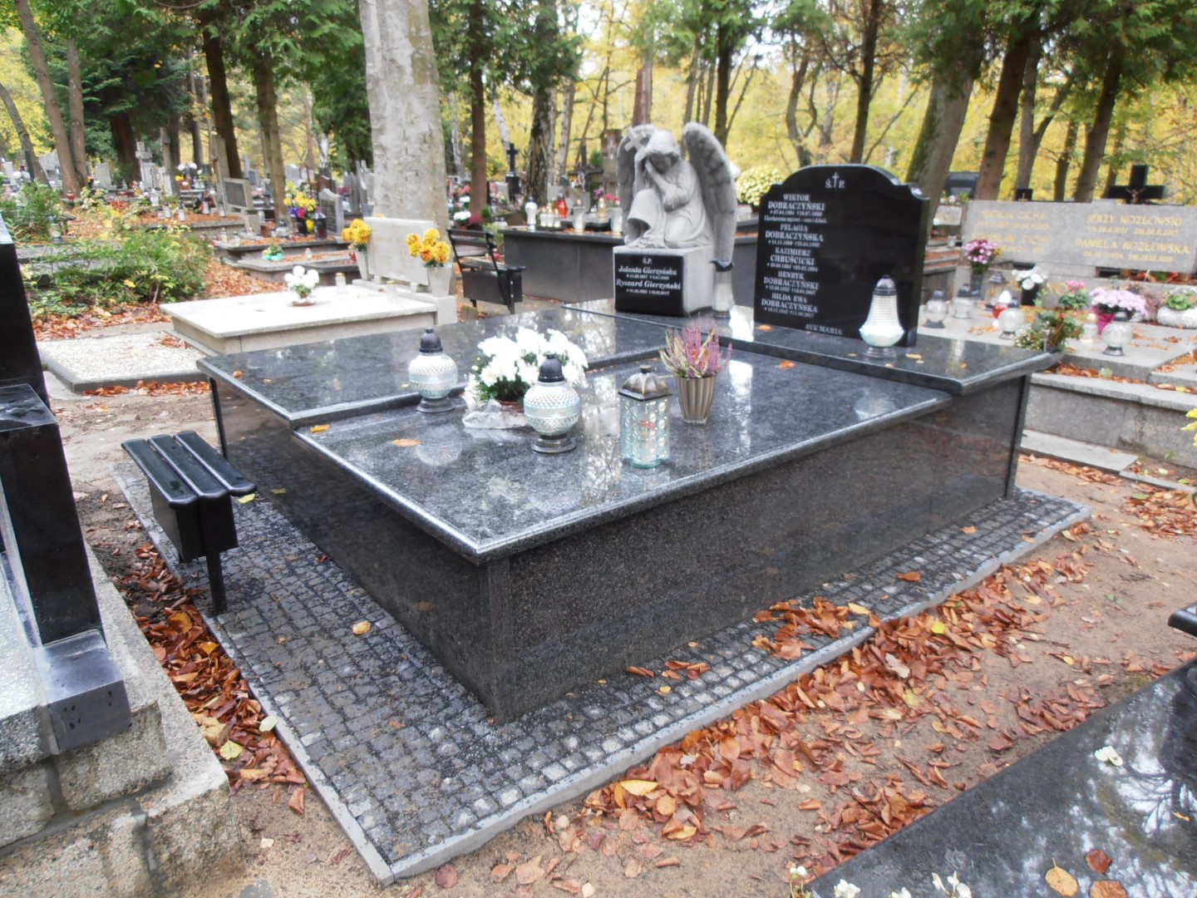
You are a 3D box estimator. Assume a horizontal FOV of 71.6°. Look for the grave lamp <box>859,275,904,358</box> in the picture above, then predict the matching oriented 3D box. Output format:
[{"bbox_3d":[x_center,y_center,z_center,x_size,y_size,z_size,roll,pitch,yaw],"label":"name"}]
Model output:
[{"bbox_3d":[1.194,-0.555,3.460,0.186,0.327,0.186,-14,22,-35],"label":"grave lamp"}]

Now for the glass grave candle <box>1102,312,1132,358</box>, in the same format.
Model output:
[{"bbox_3d":[2.627,-0.584,4.190,0.152,0.218,0.152,-14,22,-35],"label":"glass grave candle"}]

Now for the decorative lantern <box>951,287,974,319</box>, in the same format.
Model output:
[{"bbox_3d":[2.379,-0.960,5.393,0.153,0.205,0.153,-14,22,-35],"label":"decorative lantern"}]

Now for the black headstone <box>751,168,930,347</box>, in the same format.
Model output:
[{"bbox_3d":[1.181,-0.988,4.168,0.064,0.816,1.008,-14,21,-31],"label":"black headstone"}]

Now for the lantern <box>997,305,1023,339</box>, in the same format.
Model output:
[{"bbox_3d":[2.529,-0.794,5.078,0.163,0.233,0.163,-12,21,-28],"label":"lantern"}]

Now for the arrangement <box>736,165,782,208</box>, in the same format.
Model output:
[{"bbox_3d":[1.806,-2.920,9.240,0.563,0.466,0.581,-1,19,0],"label":"arrangement"}]

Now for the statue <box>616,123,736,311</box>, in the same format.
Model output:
[{"bbox_3d":[0.380,-1.286,4.665,0.731,1.008,0.416,11,21,33],"label":"statue"}]

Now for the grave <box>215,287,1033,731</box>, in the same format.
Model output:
[{"bbox_3d":[0.029,-0.154,4.034,2.983,0.625,2.772,-15,23,-35],"label":"grave"}]

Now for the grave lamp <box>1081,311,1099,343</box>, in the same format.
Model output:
[{"bbox_3d":[2.937,-0.726,4.917,0.103,0.185,0.103,-12,21,-28],"label":"grave lamp"}]

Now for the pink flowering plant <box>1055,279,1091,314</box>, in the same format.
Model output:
[{"bbox_3d":[3.371,-1.081,5.856,0.220,0.225,0.220,-15,23,-33],"label":"pink flowering plant"}]

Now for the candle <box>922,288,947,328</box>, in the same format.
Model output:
[{"bbox_3d":[2.064,-0.861,5.064,0.152,0.227,0.152,-14,22,-35],"label":"candle"}]

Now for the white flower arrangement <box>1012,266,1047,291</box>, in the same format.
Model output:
[{"bbox_3d":[3.200,-1.261,6.167,0.238,0.189,0.255,-12,21,-28],"label":"white flower arrangement"}]

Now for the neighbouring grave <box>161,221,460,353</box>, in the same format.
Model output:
[{"bbox_3d":[-2.638,-1.511,7.359,2.054,0.951,2.192,-14,22,-35],"label":"neighbouring grave"}]

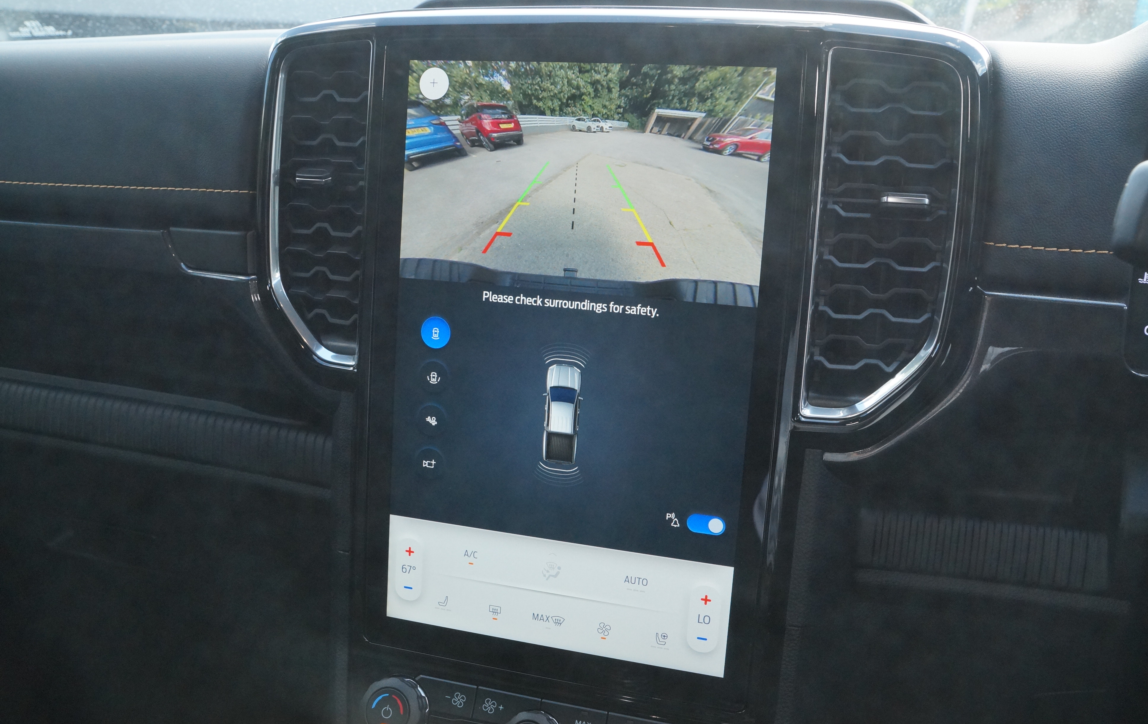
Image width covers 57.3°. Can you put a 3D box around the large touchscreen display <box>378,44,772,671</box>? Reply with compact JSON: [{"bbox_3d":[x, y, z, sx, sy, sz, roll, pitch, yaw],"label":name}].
[{"bbox_3d":[-0.002,0.001,0.468,0.163,0.260,0.015,6,8,16],"label":"large touchscreen display"}]

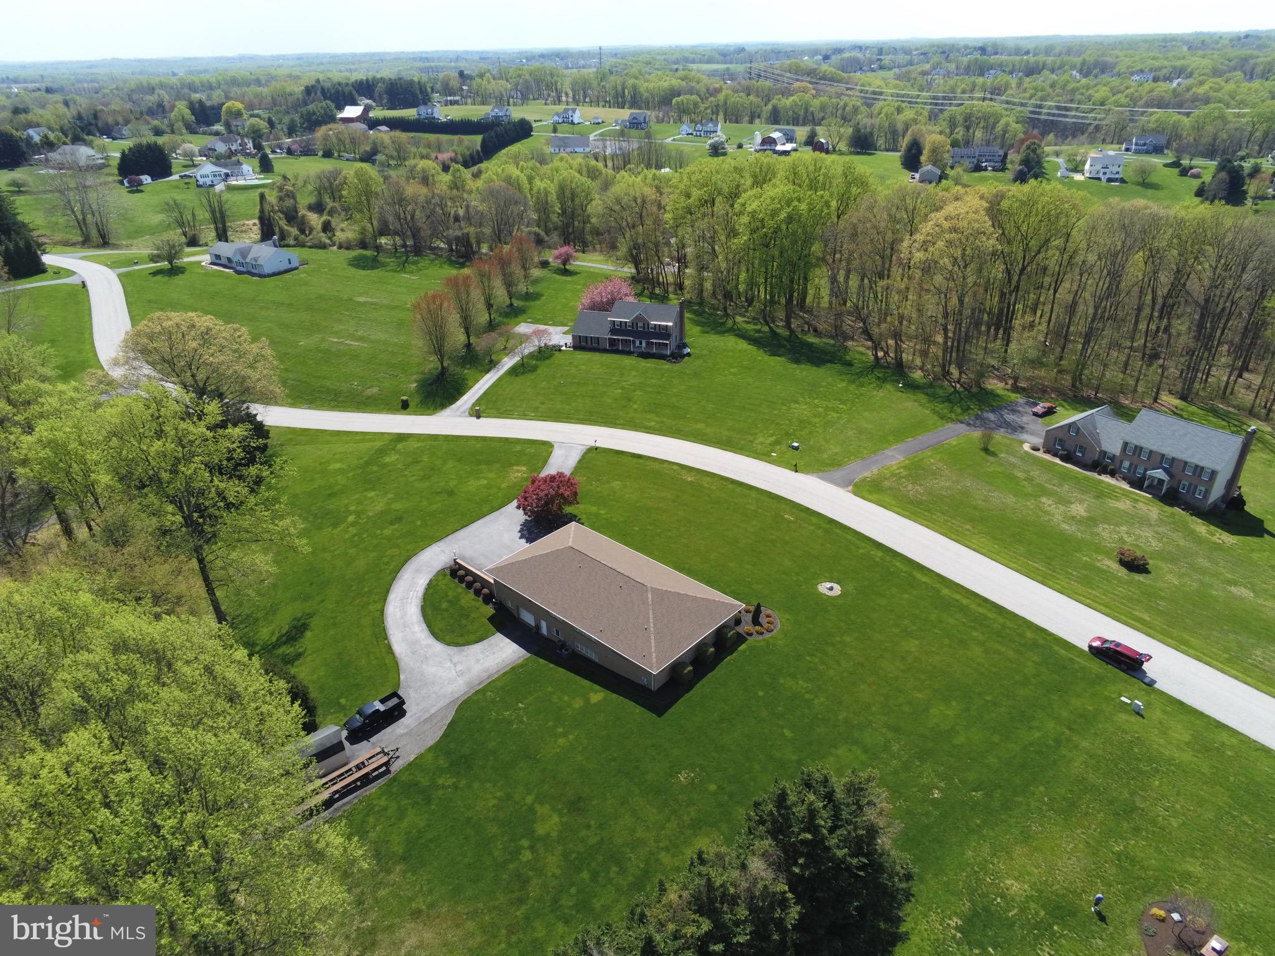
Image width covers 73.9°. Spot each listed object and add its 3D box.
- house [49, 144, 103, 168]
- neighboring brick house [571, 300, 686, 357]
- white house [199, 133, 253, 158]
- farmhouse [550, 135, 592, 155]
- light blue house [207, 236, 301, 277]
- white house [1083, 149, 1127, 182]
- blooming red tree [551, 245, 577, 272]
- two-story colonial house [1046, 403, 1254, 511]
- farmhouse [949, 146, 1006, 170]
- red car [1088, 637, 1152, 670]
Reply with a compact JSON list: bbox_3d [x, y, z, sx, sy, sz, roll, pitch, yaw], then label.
[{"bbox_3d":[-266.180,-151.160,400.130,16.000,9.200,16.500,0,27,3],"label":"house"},{"bbox_3d":[-1.260,-29.090,157.480,19.970,9.740,10.240,8,29,18],"label":"neighboring brick house"},{"bbox_3d":[-210.910,-170.710,434.800,19.300,9.400,12.200,5,28,12],"label":"white house"},{"bbox_3d":[-34.492,-173.531,440.928,20.300,7.200,10.000,1,27,4],"label":"farmhouse"},{"bbox_3d":[-99.950,-57.790,217.120,25.610,6.870,11.190,14,31,28],"label":"light blue house"},{"bbox_3d":[187.230,-123.920,338.520,12.500,10.600,9.400,7,28,15],"label":"white house"},{"bbox_3d":[-19.474,-58.596,224.400,6.600,6.800,6.600,-1,27,0],"label":"blooming red tree"},{"bbox_3d":[72.340,-5.870,120.810,11.300,11.100,25.100,-19,32,-31],"label":"two-story colonial house"},{"bbox_3d":[168.060,-158.380,419.680,25.100,10.400,10.800,6,28,14],"label":"farmhouse"},{"bbox_3d":[46.028,16.700,80.732,1.980,1.920,5.200,-19,32,-31],"label":"red car"}]

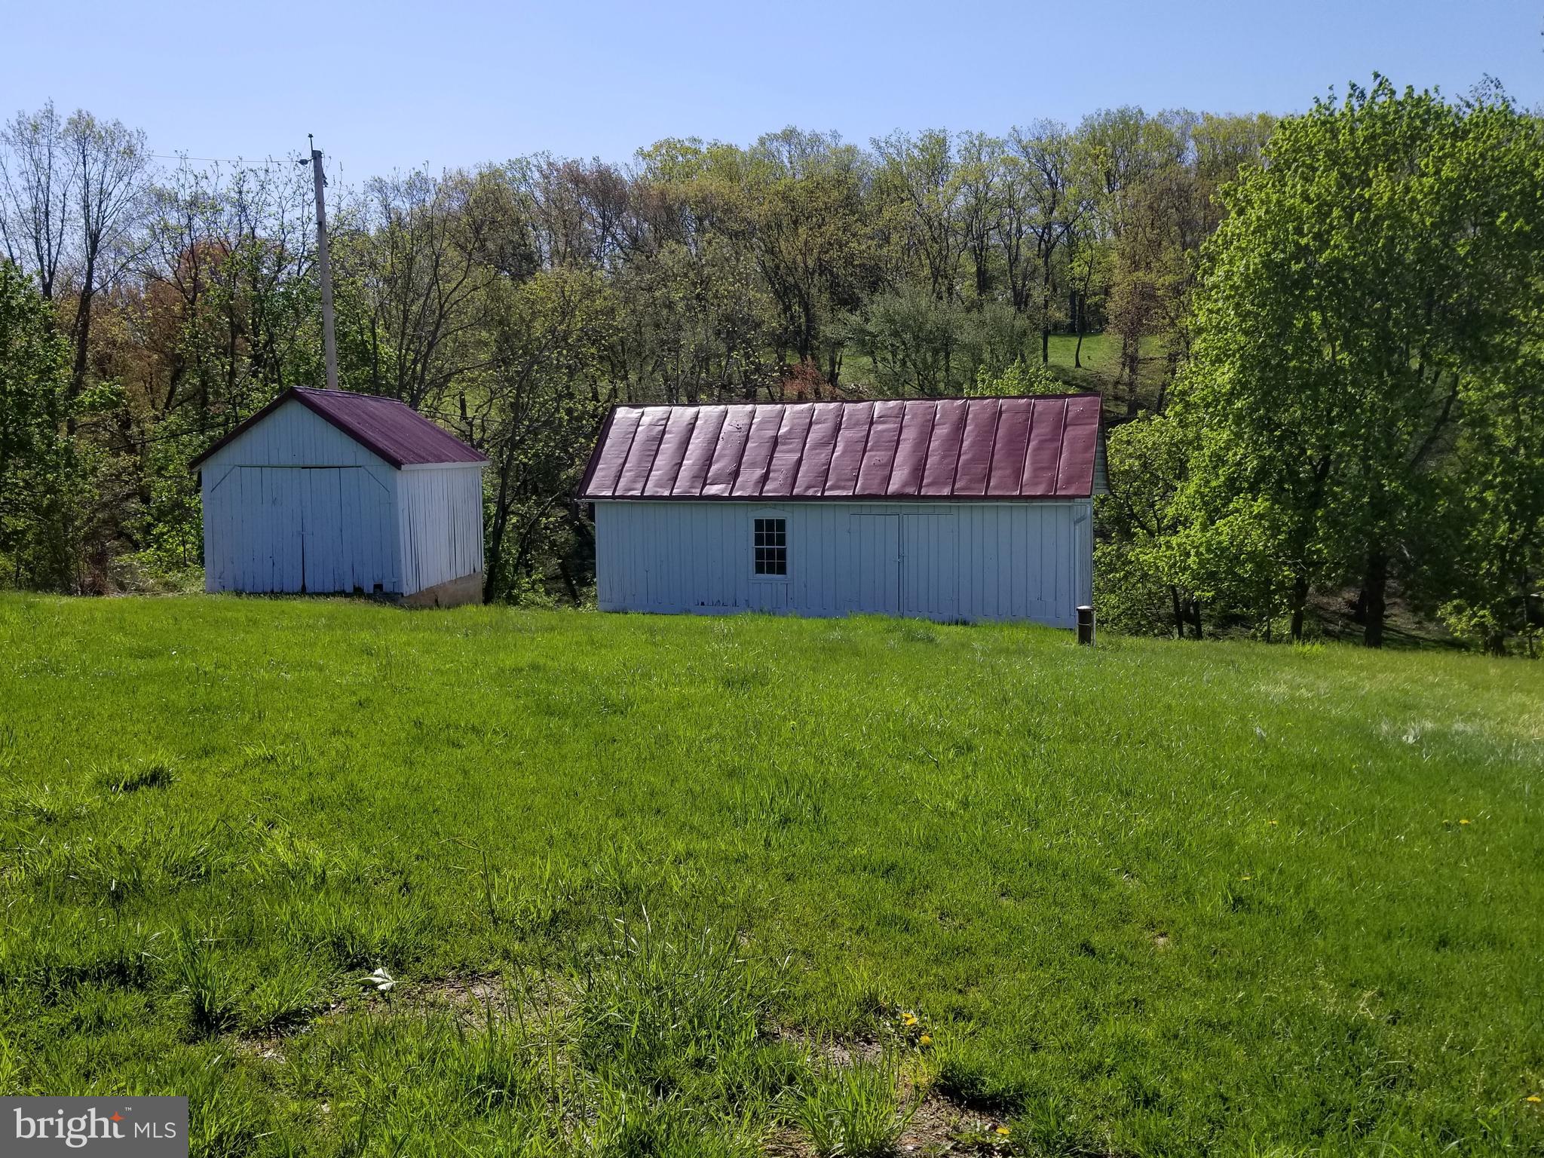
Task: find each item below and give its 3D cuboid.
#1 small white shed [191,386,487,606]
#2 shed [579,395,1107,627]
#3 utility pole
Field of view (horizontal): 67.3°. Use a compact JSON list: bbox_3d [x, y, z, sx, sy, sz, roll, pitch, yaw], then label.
[{"bbox_3d":[-8.955,-1.723,24.947,4.196,4.412,5.188,0,6,4],"label":"small white shed"},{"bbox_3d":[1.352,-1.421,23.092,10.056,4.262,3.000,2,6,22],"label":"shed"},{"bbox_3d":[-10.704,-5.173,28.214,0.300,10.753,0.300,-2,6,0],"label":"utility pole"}]

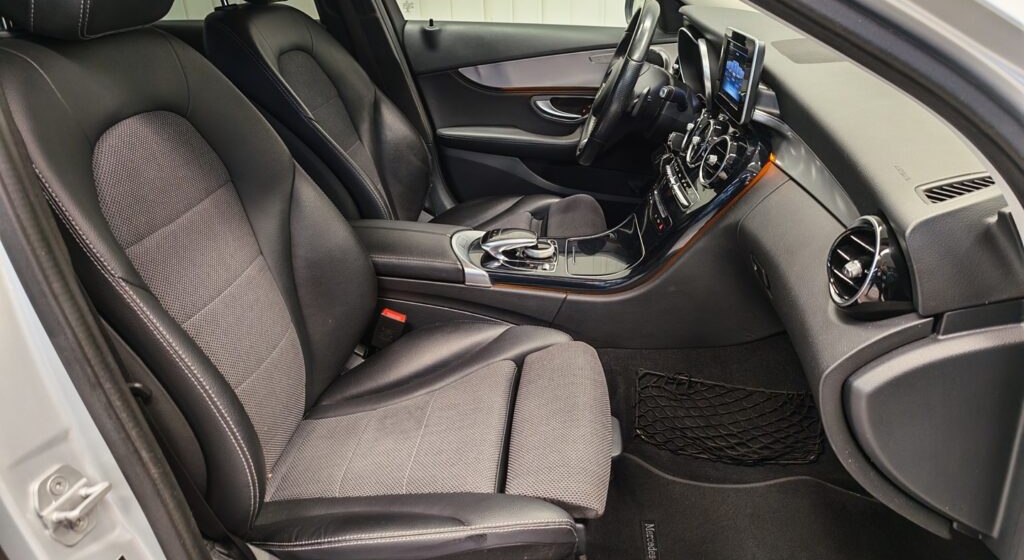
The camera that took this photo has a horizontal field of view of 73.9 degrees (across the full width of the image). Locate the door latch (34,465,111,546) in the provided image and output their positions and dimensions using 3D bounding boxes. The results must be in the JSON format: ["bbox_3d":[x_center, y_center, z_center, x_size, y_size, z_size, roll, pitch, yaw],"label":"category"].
[{"bbox_3d":[-0.341,0.174,0.528,0.032,0.066,0.044,0,25,5],"label":"door latch"}]

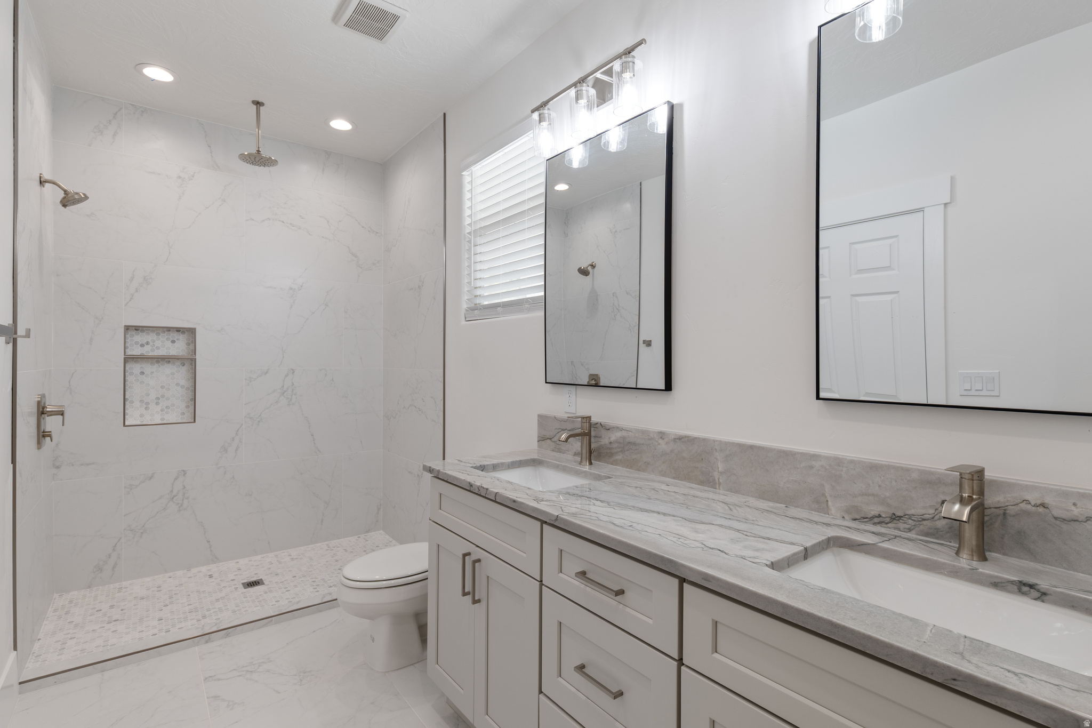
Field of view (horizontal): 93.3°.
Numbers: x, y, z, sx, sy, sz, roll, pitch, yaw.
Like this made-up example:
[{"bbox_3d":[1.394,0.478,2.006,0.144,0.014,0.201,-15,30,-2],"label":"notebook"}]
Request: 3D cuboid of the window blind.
[{"bbox_3d":[-0.217,-0.688,2.634,0.064,0.891,0.745,0,0,-38],"label":"window blind"}]

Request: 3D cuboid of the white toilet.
[{"bbox_3d":[-0.554,0.916,2.363,0.760,0.745,0.410,0,0,-38],"label":"white toilet"}]

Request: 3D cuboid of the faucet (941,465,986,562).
[{"bbox_3d":[0.830,0.300,1.020,0.141,0.185,0.052,0,0,-38],"label":"faucet"}]

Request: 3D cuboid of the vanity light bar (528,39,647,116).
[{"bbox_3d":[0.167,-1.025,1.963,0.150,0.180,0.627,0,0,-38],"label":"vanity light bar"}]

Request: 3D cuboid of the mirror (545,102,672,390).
[{"bbox_3d":[0.215,-0.399,2.000,0.030,0.976,0.663,0,0,-38],"label":"mirror"}]

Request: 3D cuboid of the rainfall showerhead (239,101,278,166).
[{"bbox_3d":[-1.649,-1.323,2.948,0.202,0.335,0.202,0,0,-38],"label":"rainfall showerhead"}]

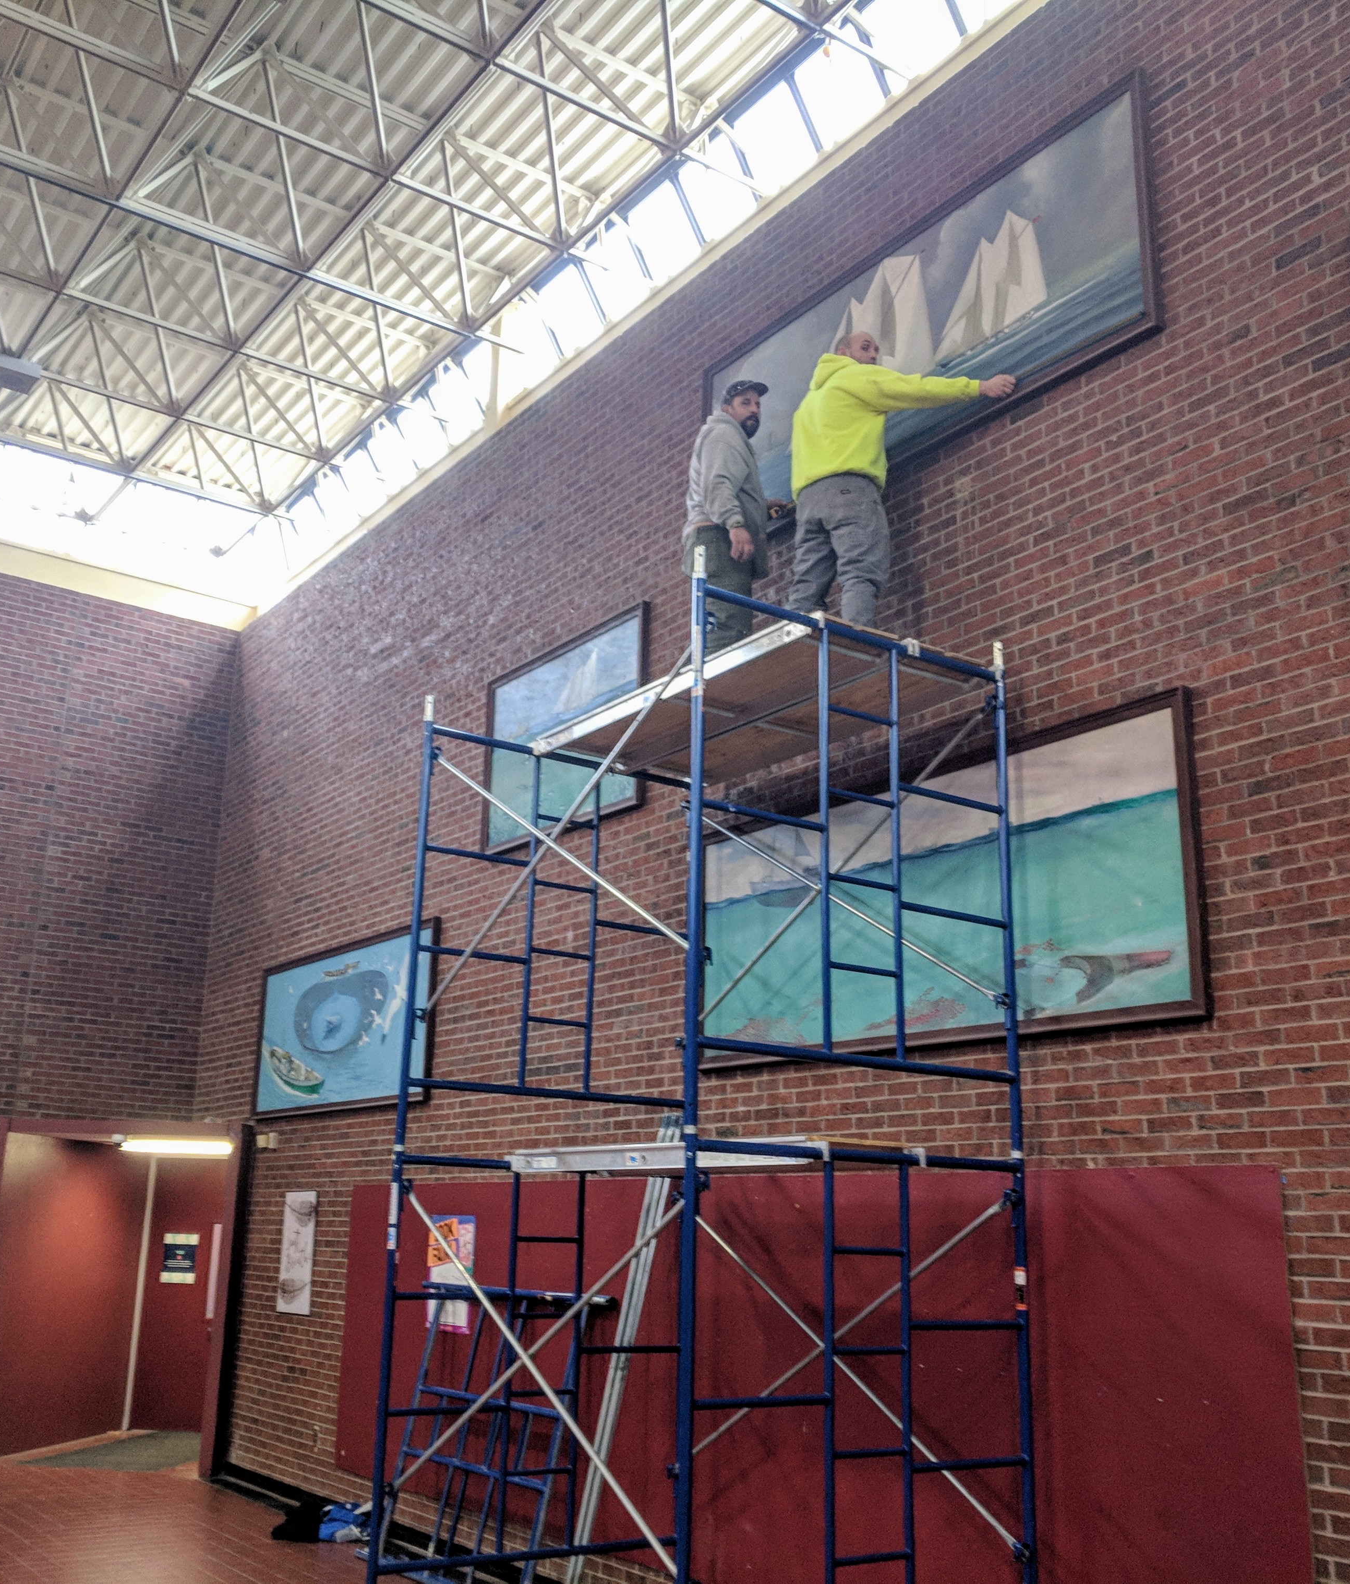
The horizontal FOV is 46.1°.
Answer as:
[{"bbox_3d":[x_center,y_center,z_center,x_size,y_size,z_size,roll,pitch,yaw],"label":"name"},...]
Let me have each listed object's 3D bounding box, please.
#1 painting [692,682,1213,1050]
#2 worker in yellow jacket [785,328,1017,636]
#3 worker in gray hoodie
[{"bbox_3d":[1.020,0.506,6.864,0.060,1.200,3.030,12,-18,-34],"label":"painting"},{"bbox_3d":[0.863,-1.321,6.752,0.970,1.760,0.580,-9,-18,33],"label":"worker in yellow jacket"},{"bbox_3d":[0.320,-1.168,7.433,0.540,1.770,0.550,7,-16,-20],"label":"worker in gray hoodie"}]

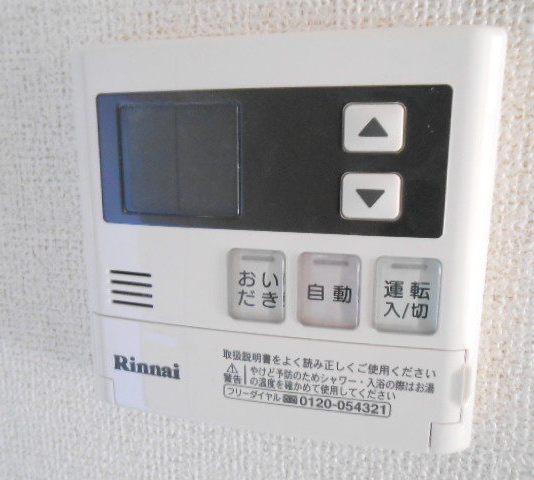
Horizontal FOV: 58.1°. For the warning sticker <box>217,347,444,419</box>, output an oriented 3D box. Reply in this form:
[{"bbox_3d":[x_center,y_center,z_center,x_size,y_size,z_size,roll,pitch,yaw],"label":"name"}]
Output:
[{"bbox_3d":[0.018,0.045,0.148,0.065,0.017,0.001,3,11,13],"label":"warning sticker"}]

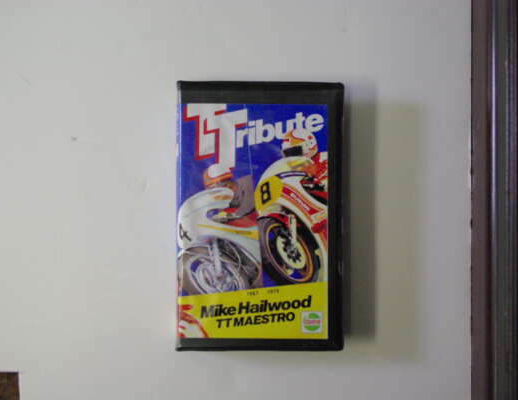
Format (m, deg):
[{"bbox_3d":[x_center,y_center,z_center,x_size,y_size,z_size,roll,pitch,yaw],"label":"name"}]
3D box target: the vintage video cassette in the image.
[{"bbox_3d":[0.001,0.012,0.661,0.125,0.030,0.203,0,90,-1],"label":"vintage video cassette"}]

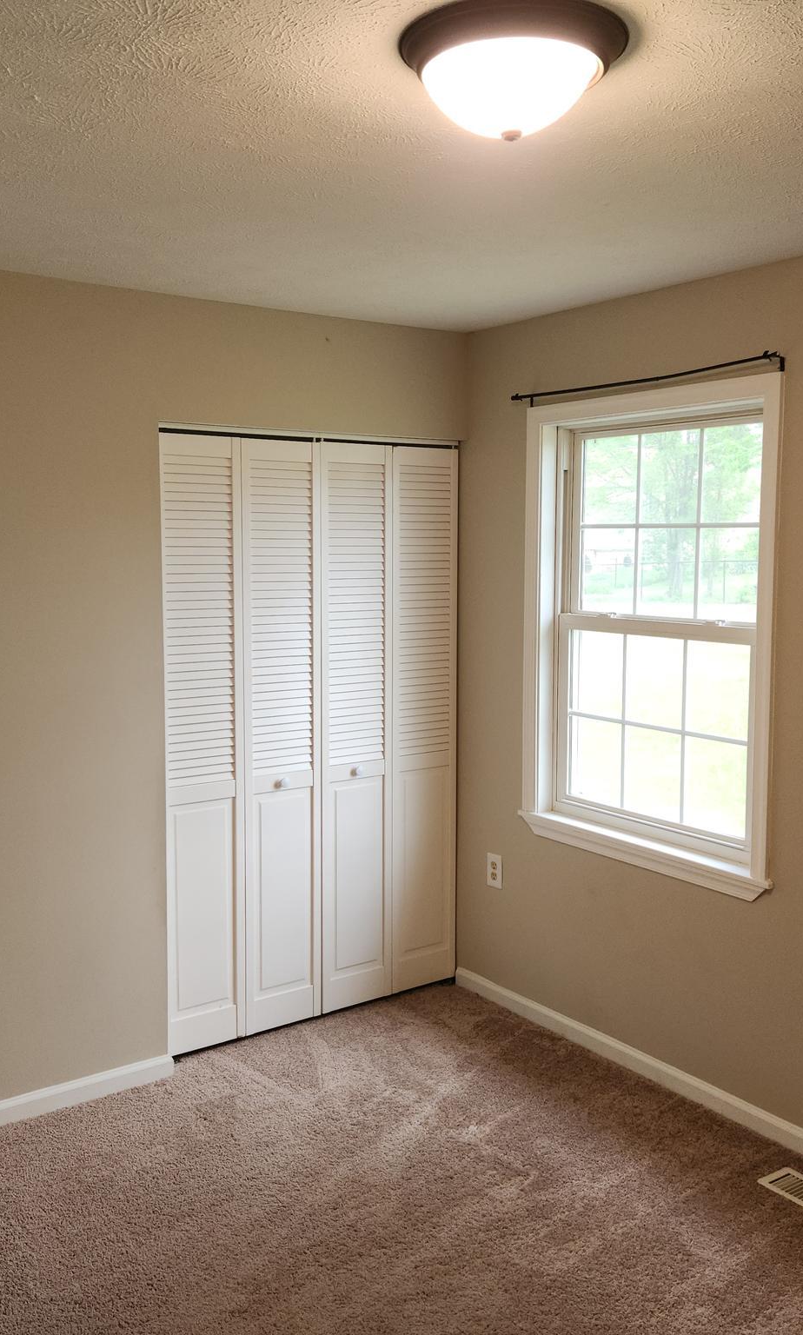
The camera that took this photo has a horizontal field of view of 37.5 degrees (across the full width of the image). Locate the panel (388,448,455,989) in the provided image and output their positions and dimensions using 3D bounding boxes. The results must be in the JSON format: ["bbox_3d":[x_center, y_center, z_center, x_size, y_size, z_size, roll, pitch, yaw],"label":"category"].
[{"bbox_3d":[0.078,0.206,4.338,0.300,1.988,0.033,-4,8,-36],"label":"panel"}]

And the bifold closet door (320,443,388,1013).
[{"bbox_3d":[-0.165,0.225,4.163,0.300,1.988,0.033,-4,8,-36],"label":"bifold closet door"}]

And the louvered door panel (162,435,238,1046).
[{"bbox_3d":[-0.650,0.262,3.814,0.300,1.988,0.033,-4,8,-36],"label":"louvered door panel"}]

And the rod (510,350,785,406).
[{"bbox_3d":[0.698,-0.850,3.527,0.082,0.055,1.055,-4,8,-36],"label":"rod"}]

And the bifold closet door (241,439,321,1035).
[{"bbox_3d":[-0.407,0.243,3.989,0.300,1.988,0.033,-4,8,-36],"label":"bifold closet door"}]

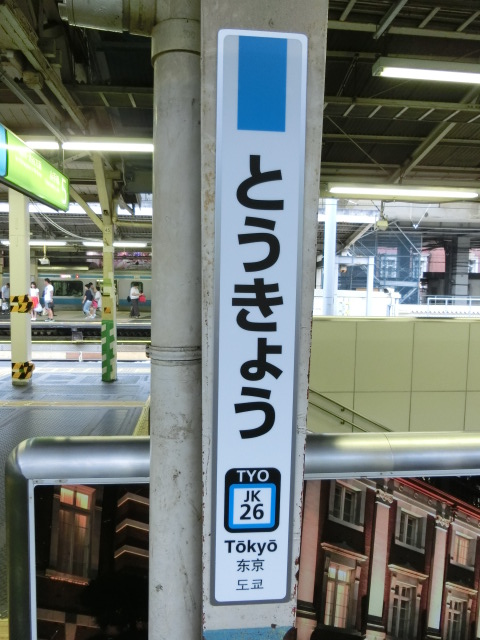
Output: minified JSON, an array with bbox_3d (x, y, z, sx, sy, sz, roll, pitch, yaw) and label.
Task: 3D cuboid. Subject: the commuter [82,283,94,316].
[{"bbox_3d":[-6.678,-0.841,20.290,0.480,1.570,0.440,0,4,-5],"label":"commuter"}]

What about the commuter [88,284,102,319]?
[{"bbox_3d":[-6.351,-0.830,20.514,0.480,1.530,0.440,0,4,-5],"label":"commuter"}]

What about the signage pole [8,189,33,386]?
[{"bbox_3d":[-2.876,-0.502,6.077,0.200,2.740,0.180,1,4,-2],"label":"signage pole"}]

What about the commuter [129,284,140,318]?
[{"bbox_3d":[-4.822,-0.895,21.326,0.480,1.600,0.460,1,4,12],"label":"commuter"}]

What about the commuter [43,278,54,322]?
[{"bbox_3d":[-7.522,-0.785,18.157,0.440,1.700,0.450,0,4,-8],"label":"commuter"}]

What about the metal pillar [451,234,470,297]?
[{"bbox_3d":[16.771,-3.343,35.191,0.950,6.200,0.950,1,4,-2],"label":"metal pillar"}]

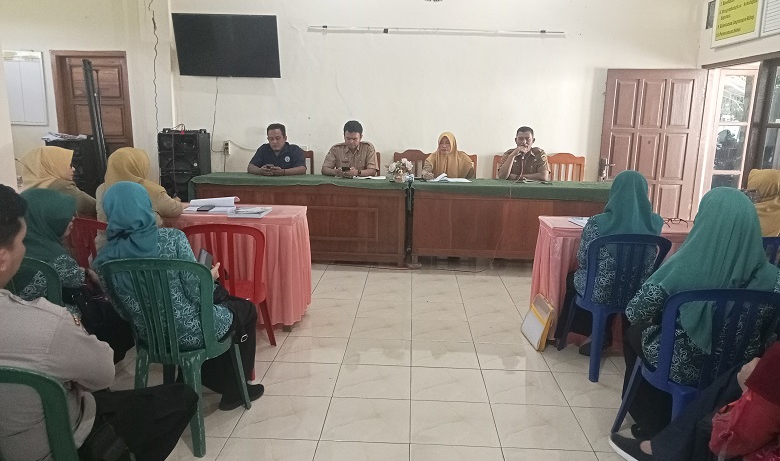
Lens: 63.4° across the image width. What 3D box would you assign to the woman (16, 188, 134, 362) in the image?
[{"bbox_3d":[-1.546,0.316,3.035,0.500,1.060,0.740,6,11,24],"label":"woman"}]

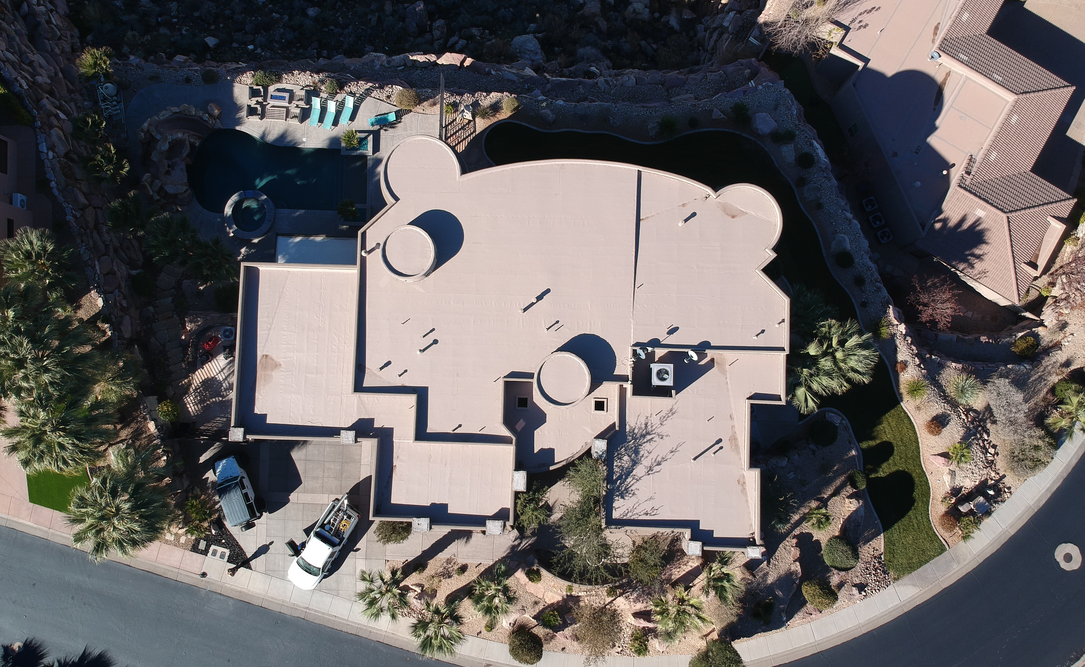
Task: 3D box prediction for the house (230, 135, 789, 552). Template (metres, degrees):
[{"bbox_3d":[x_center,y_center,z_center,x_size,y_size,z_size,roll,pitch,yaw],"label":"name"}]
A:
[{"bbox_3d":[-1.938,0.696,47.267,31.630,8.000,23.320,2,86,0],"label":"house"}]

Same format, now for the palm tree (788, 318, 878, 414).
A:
[{"bbox_3d":[16.300,1.900,46.000,4.900,6.000,5.200,0,90,0],"label":"palm tree"}]

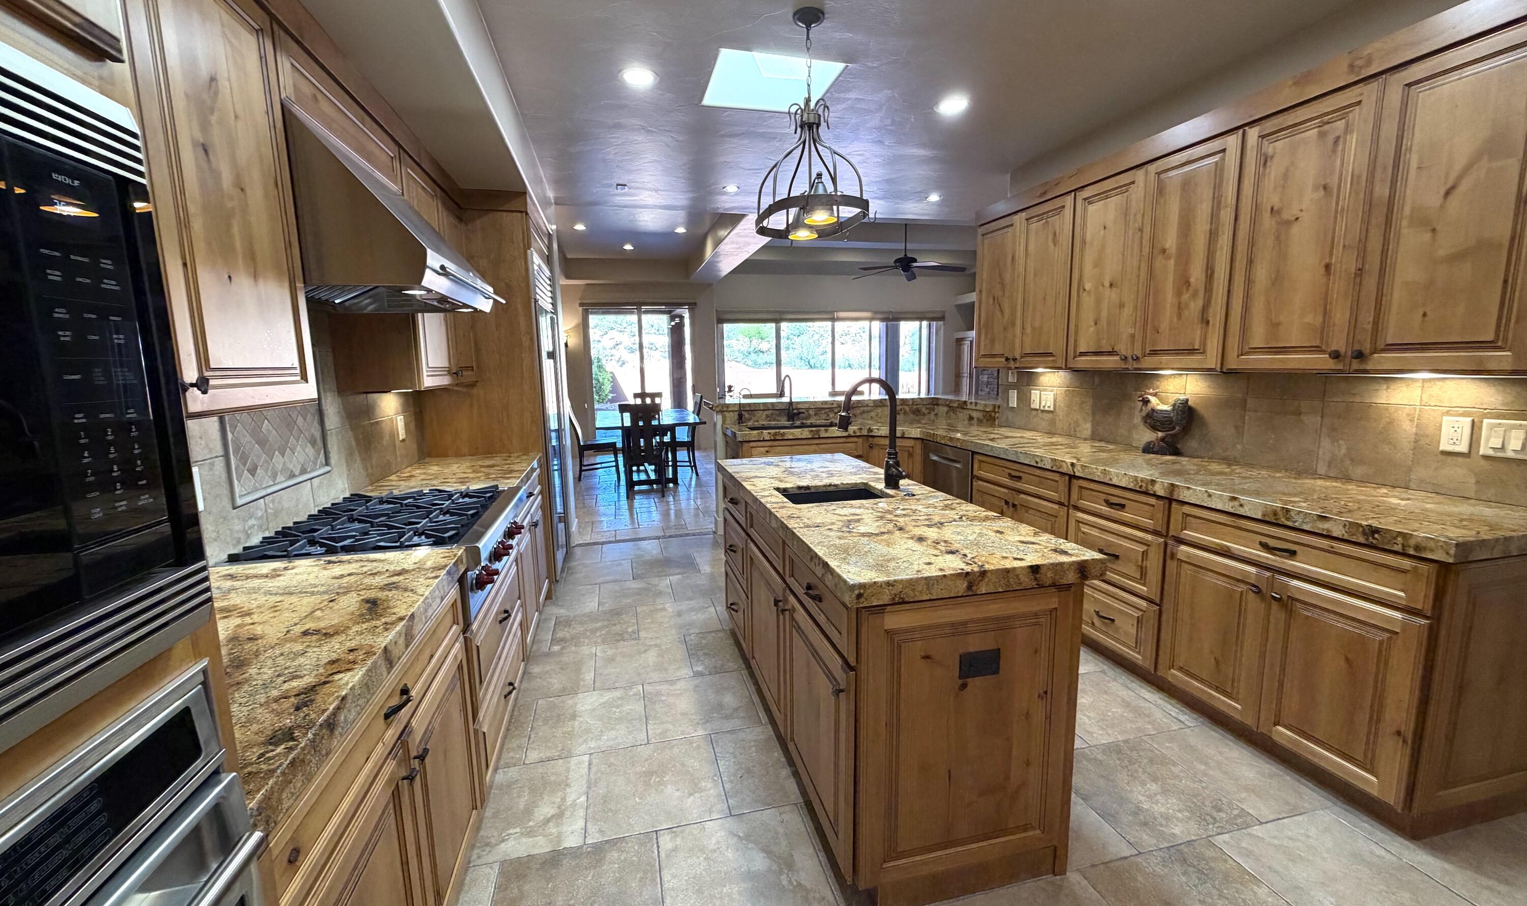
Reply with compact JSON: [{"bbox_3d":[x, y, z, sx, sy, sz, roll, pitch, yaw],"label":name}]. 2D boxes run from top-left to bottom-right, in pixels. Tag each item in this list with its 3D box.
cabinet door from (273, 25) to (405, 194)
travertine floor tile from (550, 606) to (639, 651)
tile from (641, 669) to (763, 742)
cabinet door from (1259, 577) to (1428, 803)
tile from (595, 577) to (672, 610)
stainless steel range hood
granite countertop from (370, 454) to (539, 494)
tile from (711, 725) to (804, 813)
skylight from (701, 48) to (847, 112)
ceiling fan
[{"bbox_3d":[-1.264,-0.990,1.887,0.020,0.171,0.896,-3,9,-13],"label":"cabinet door"},{"bbox_3d":[-0.923,0.977,3.410,0.449,0.013,0.448,-3,9,-13],"label":"travertine floor tile"},{"bbox_3d":[-0.269,1.079,2.641,0.455,0.013,0.449,-3,9,-13],"label":"tile"},{"bbox_3d":[1.800,0.724,1.939,0.021,0.579,0.413,-3,8,-13],"label":"cabinet door"},{"bbox_3d":[-0.809,0.896,3.925,0.450,0.012,0.450,-3,8,-13],"label":"tile"},{"bbox_3d":[-1.251,-0.698,1.934,0.619,0.436,0.907,-3,9,-13],"label":"stainless steel range hood"},{"bbox_3d":[-1.475,0.117,3.057,0.614,0.055,1.025,-3,8,-13],"label":"granite countertop"},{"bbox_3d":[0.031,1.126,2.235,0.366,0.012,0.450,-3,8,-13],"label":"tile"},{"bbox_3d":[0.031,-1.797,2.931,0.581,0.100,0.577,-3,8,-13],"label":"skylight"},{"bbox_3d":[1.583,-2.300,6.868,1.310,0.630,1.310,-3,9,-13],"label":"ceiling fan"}]

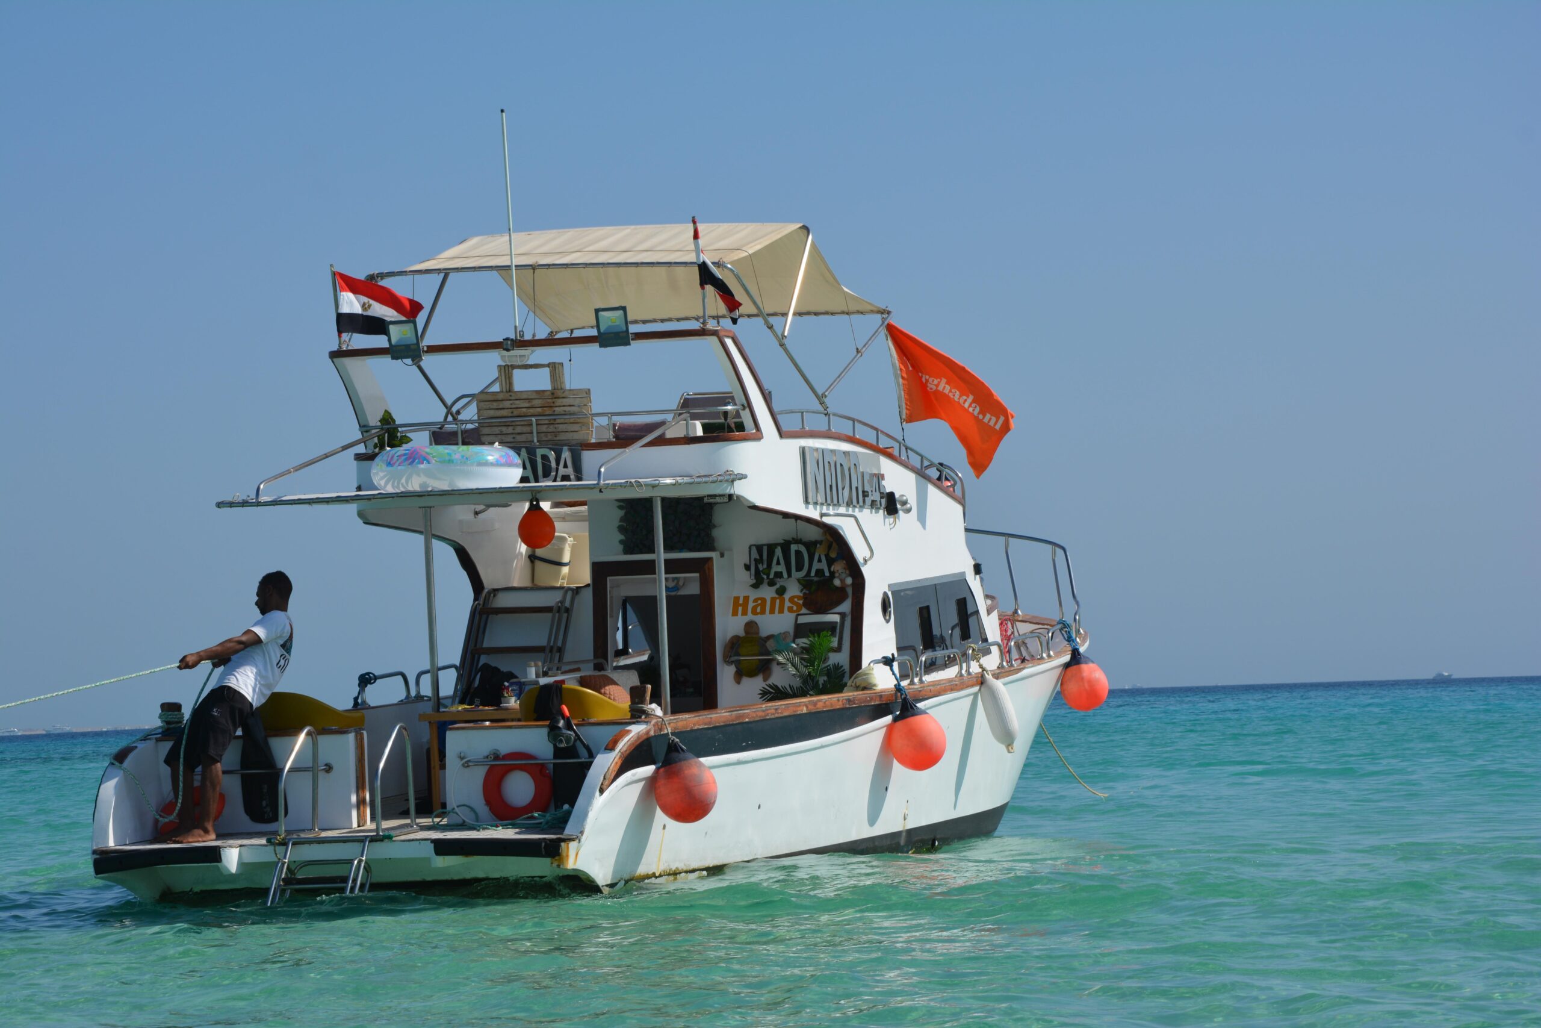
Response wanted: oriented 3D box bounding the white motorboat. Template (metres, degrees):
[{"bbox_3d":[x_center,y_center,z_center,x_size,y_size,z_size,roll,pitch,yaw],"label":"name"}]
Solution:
[{"bbox_3d":[-0.077,0.389,31.959,3.550,4.350,10.500,-3,-3,28],"label":"white motorboat"}]

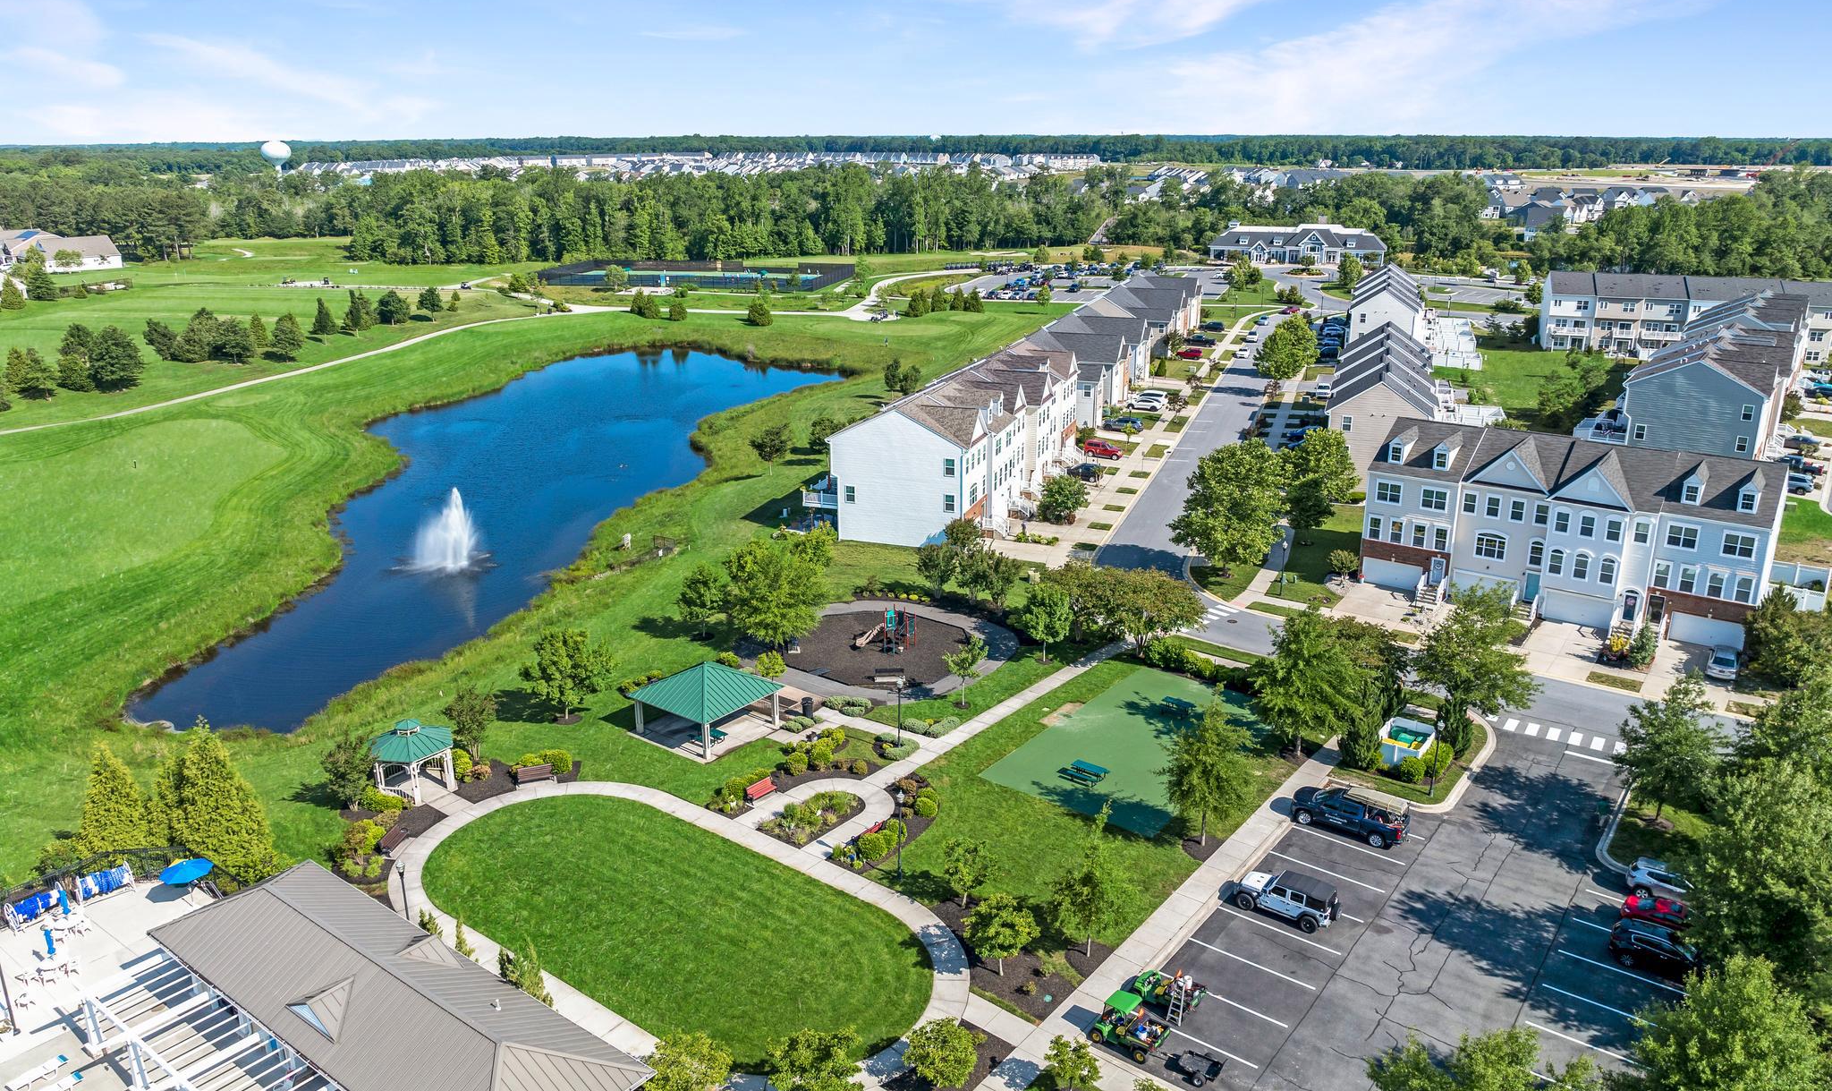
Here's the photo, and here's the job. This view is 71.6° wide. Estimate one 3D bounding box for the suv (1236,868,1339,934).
[{"bbox_3d":[17.147,16.027,58.059,4.780,1.860,1.890,13,22,36],"label":"suv"}]

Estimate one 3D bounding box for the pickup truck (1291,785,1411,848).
[{"bbox_3d":[22.958,14.038,66.746,5.850,2.040,2.060,14,23,36],"label":"pickup truck"}]

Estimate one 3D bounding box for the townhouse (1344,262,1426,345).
[{"bbox_3d":[75.312,-37.055,202.879,10.300,12.100,39.500,6,19,19],"label":"townhouse"}]

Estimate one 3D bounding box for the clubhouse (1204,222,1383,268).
[{"bbox_3d":[108.777,-85.660,359.275,48.000,10.000,24.500,6,19,18],"label":"clubhouse"}]

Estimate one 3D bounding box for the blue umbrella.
[{"bbox_3d":[-34.254,16.232,59.889,2.280,2.440,2.280,-12,21,-32],"label":"blue umbrella"}]

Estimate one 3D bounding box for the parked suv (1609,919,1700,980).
[{"bbox_3d":[32.192,17.331,54.033,4.620,1.680,1.850,13,22,36],"label":"parked suv"}]

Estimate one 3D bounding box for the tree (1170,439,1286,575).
[{"bbox_3d":[25.107,-2.847,100.805,9.200,11.100,9.200,6,19,19],"label":"tree"}]

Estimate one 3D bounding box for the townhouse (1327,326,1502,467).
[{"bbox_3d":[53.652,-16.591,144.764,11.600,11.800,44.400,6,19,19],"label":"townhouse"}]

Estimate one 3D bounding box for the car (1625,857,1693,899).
[{"bbox_3d":[35.569,15.730,58.913,4.480,1.650,1.830,13,22,36],"label":"car"}]

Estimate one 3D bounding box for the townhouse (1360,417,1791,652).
[{"bbox_3d":[51.257,-2.232,100.044,27.300,12.200,13.200,12,22,34],"label":"townhouse"}]

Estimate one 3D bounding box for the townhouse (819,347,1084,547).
[{"bbox_3d":[5.162,-11.510,126.313,13.000,12.000,39.800,6,19,19],"label":"townhouse"}]

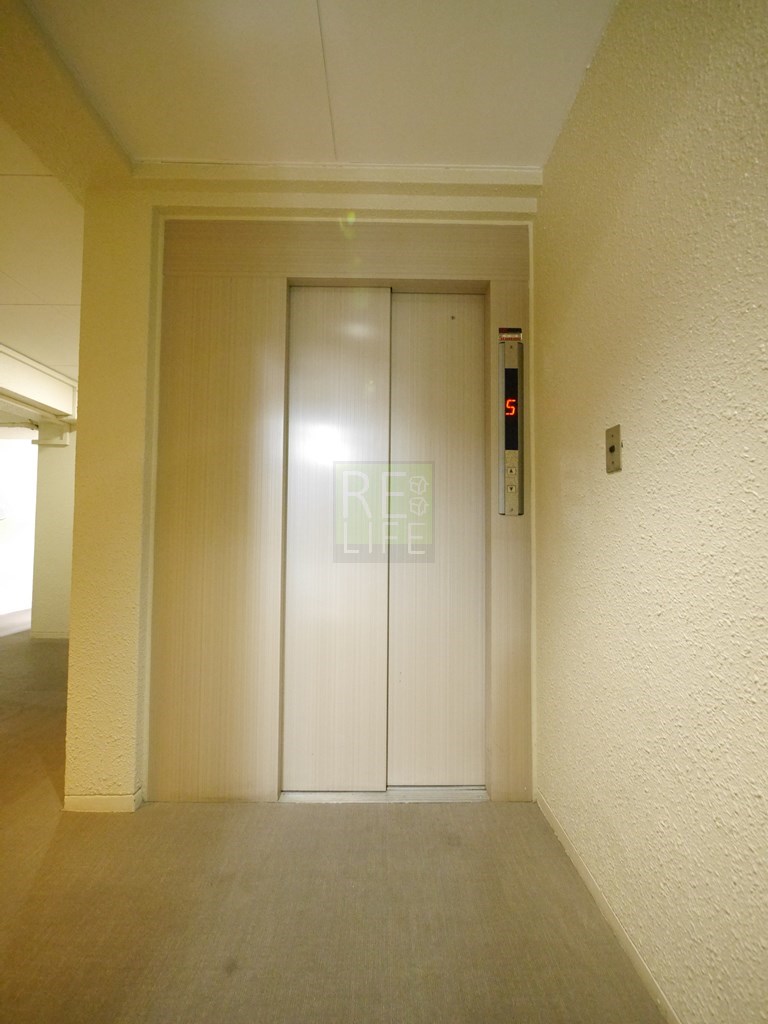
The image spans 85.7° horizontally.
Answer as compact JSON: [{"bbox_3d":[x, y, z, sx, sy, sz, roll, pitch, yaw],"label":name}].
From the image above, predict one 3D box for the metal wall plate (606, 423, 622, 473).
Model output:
[{"bbox_3d":[0.605,-0.165,1.096,0.010,0.119,0.068,0,-2,-1],"label":"metal wall plate"}]

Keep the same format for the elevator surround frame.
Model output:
[{"bbox_3d":[-0.156,-0.028,1.667,1.462,2.266,0.101,0,-2,-1],"label":"elevator surround frame"}]

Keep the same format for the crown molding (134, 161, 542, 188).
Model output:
[{"bbox_3d":[-0.171,-1.301,1.614,1.567,0.069,0.055,0,-2,-1],"label":"crown molding"}]

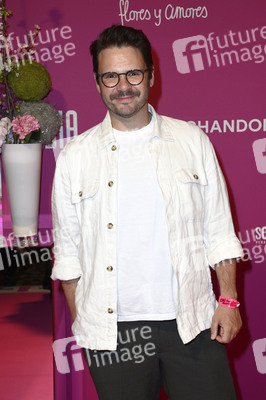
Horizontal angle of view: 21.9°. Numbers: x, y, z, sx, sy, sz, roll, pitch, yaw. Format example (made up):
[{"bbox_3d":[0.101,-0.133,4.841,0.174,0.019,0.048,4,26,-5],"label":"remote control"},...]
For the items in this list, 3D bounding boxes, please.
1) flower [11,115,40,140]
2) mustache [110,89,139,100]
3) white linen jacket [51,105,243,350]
[{"bbox_3d":[-0.362,-0.245,2.330,0.096,0.085,0.085,-1,8,-7],"label":"flower"},{"bbox_3d":[-0.021,-0.298,1.950,0.083,0.027,0.027,-6,8,-2],"label":"mustache"},{"bbox_3d":[0.039,0.086,2.070,0.560,0.720,0.290,-1,6,3],"label":"white linen jacket"}]

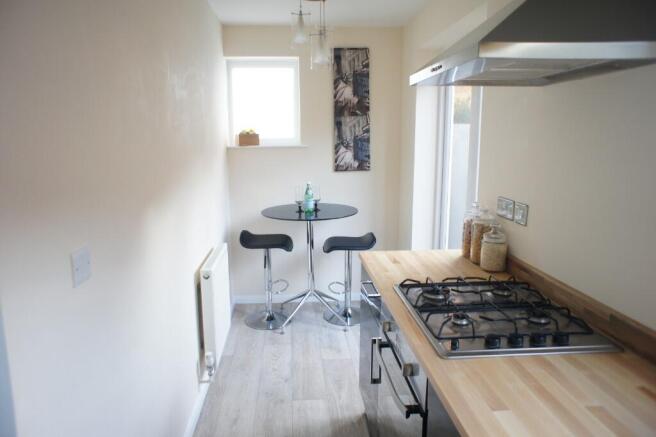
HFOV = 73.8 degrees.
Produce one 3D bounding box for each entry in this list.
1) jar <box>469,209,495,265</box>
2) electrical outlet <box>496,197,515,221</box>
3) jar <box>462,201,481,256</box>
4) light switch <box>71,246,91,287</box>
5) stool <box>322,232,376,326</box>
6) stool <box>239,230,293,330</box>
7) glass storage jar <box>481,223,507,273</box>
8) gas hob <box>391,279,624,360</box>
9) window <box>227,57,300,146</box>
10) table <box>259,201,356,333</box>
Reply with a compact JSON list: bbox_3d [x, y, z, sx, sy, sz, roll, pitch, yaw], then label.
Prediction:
[{"bbox_3d":[0.709,0.080,1.976,0.106,0.249,0.106,0,10,0],"label":"jar"},{"bbox_3d":[0.802,-0.044,1.984,0.010,0.086,0.148,-1,10,-5],"label":"electrical outlet"},{"bbox_3d":[0.705,0.051,2.073,0.106,0.271,0.106,0,10,0],"label":"jar"},{"bbox_3d":[-0.609,0.119,1.085,0.010,0.086,0.086,-1,10,-5],"label":"light switch"},{"bbox_3d":[0.162,0.476,3.624,0.420,0.710,0.400,-1,10,-5],"label":"stool"},{"bbox_3d":[-0.482,0.474,3.562,0.410,0.745,0.400,-1,10,-5],"label":"stool"},{"bbox_3d":[0.725,0.123,1.884,0.108,0.198,0.108,0,10,0],"label":"glass storage jar"},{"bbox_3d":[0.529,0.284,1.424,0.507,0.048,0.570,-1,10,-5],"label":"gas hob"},{"bbox_3d":[-0.535,-0.985,3.733,0.600,0.735,0.090,-1,10,-5],"label":"window"},{"bbox_3d":[-0.137,0.389,3.571,0.775,0.905,0.775,-1,10,-5],"label":"table"}]

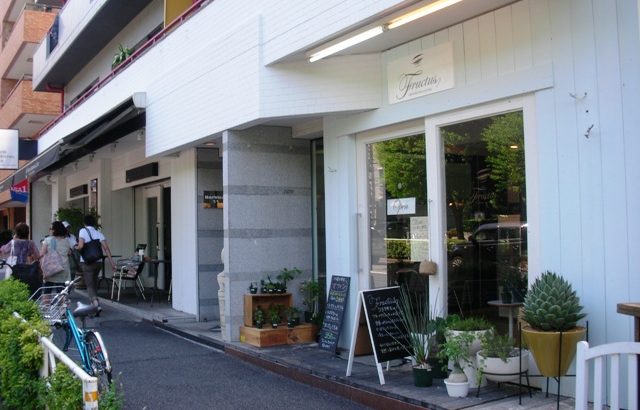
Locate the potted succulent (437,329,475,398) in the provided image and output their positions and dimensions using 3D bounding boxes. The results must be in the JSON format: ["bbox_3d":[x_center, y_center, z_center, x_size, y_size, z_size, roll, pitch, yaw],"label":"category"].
[{"bbox_3d":[1.033,1.191,5.000,0.263,0.495,0.270,-1,-2,0],"label":"potted succulent"}]

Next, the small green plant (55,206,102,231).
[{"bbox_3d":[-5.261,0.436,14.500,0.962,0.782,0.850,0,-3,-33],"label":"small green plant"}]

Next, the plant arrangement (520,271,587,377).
[{"bbox_3d":[1.666,0.853,4.749,0.471,0.720,0.470,-2,-2,19],"label":"plant arrangement"}]

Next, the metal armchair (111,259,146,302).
[{"bbox_3d":[-3.424,1.350,11.900,0.520,0.730,0.530,1,-3,-34],"label":"metal armchair"}]

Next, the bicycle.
[{"bbox_3d":[-2.118,1.174,5.779,0.570,1.060,1.720,0,-3,-33],"label":"bicycle"}]

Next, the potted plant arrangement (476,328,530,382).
[{"bbox_3d":[1.405,1.156,5.097,0.398,0.409,0.390,-2,-2,15],"label":"potted plant arrangement"}]

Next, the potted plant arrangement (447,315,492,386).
[{"bbox_3d":[1.216,1.187,5.395,0.397,0.584,0.390,-2,-2,13],"label":"potted plant arrangement"}]

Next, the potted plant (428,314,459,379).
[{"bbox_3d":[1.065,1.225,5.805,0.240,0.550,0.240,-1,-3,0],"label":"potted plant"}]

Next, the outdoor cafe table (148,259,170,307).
[{"bbox_3d":[-2.900,1.372,11.839,0.700,0.740,0.700,0,-3,-34],"label":"outdoor cafe table"}]

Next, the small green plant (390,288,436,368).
[{"bbox_3d":[0.769,1.011,5.447,0.385,0.691,0.340,-1,-2,8],"label":"small green plant"}]

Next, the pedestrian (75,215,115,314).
[{"bbox_3d":[-3.575,0.972,10.600,0.580,1.610,0.480,0,-3,-27],"label":"pedestrian"}]

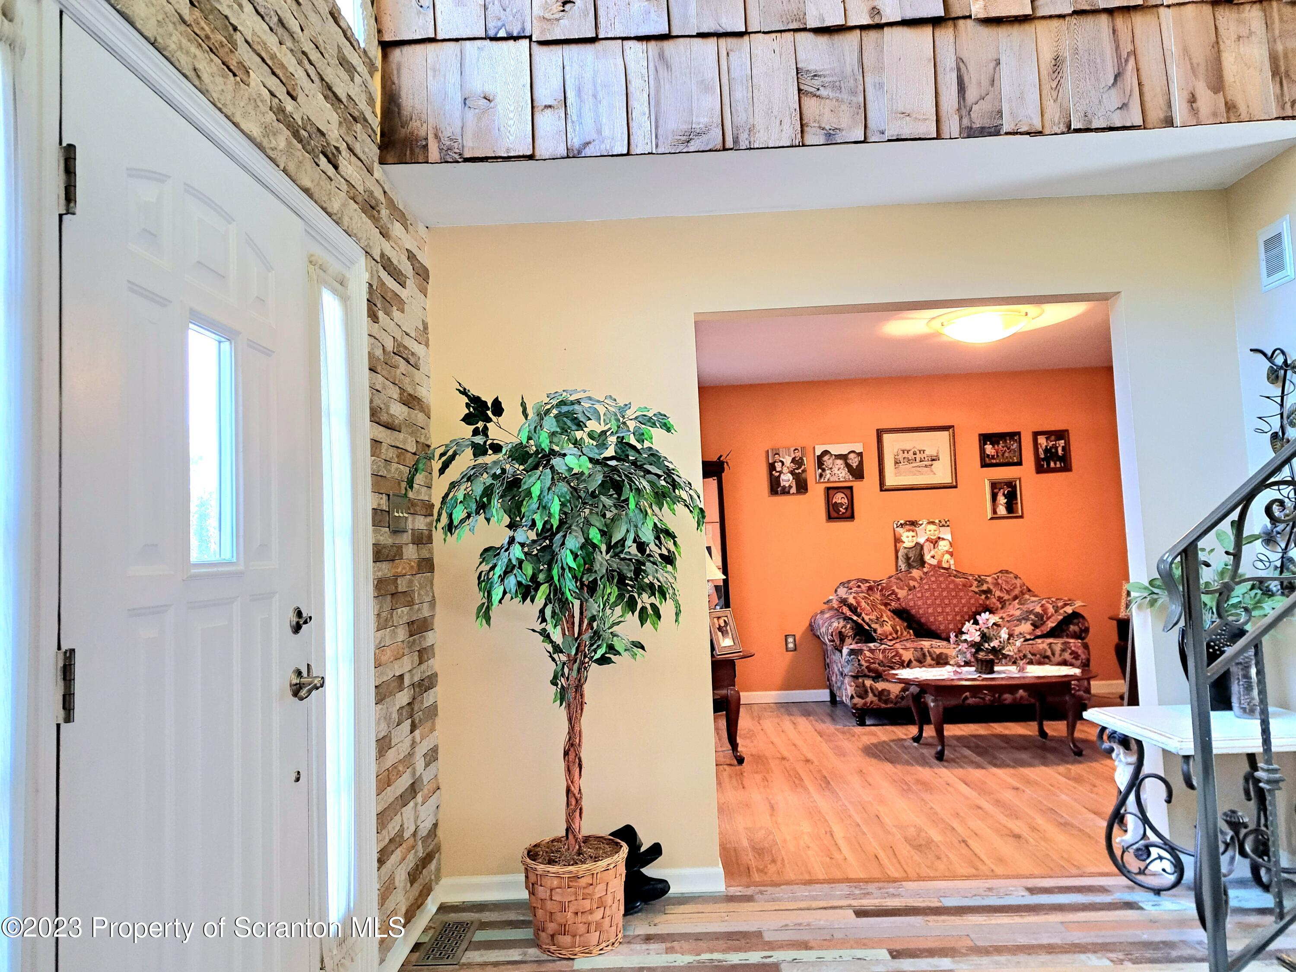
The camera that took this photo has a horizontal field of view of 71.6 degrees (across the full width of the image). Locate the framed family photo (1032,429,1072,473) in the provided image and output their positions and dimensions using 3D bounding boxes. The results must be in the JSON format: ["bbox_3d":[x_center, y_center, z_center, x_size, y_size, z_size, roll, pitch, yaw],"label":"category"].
[{"bbox_3d":[3.052,-0.256,6.790,0.272,0.317,0.025,-2,-4,2],"label":"framed family photo"}]

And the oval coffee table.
[{"bbox_3d":[1.942,1.276,5.073,1.170,0.420,0.660,-2,-4,1],"label":"oval coffee table"}]

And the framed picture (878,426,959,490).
[{"bbox_3d":[2.039,-0.205,6.814,0.582,0.476,0.030,-2,-4,2],"label":"framed picture"}]

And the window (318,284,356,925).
[{"bbox_3d":[-0.852,0.308,2.452,0.040,1.680,0.190,-2,-4,2],"label":"window"}]

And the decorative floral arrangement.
[{"bbox_3d":[1.932,0.897,5.159,0.390,0.350,0.360,-2,-4,1],"label":"decorative floral arrangement"}]

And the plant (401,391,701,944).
[{"bbox_3d":[-0.274,0.544,2.830,0.920,1.750,0.820,-2,-4,2],"label":"plant"}]

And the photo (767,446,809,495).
[{"bbox_3d":[1.067,-0.109,6.836,0.286,0.351,0.033,-2,-4,2],"label":"photo"}]

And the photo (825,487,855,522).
[{"bbox_3d":[1.471,0.134,6.859,0.203,0.254,0.025,-2,-4,1],"label":"photo"}]

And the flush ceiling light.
[{"bbox_3d":[1.856,-0.881,4.968,0.625,0.165,0.625,-2,-4,1],"label":"flush ceiling light"}]

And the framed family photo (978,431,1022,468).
[{"bbox_3d":[2.668,-0.271,6.802,0.312,0.261,0.025,-2,-4,2],"label":"framed family photo"}]

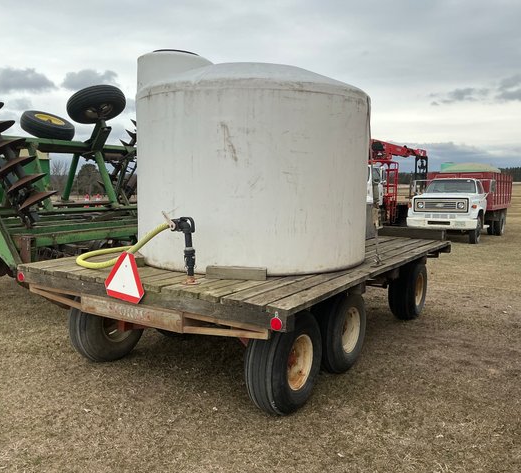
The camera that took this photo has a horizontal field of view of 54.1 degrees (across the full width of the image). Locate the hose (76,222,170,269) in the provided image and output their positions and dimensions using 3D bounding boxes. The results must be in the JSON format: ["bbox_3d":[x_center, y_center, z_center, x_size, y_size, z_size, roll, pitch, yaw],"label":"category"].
[{"bbox_3d":[-1.124,0.045,4.680,1.360,0.460,0.660,5,8,33],"label":"hose"}]

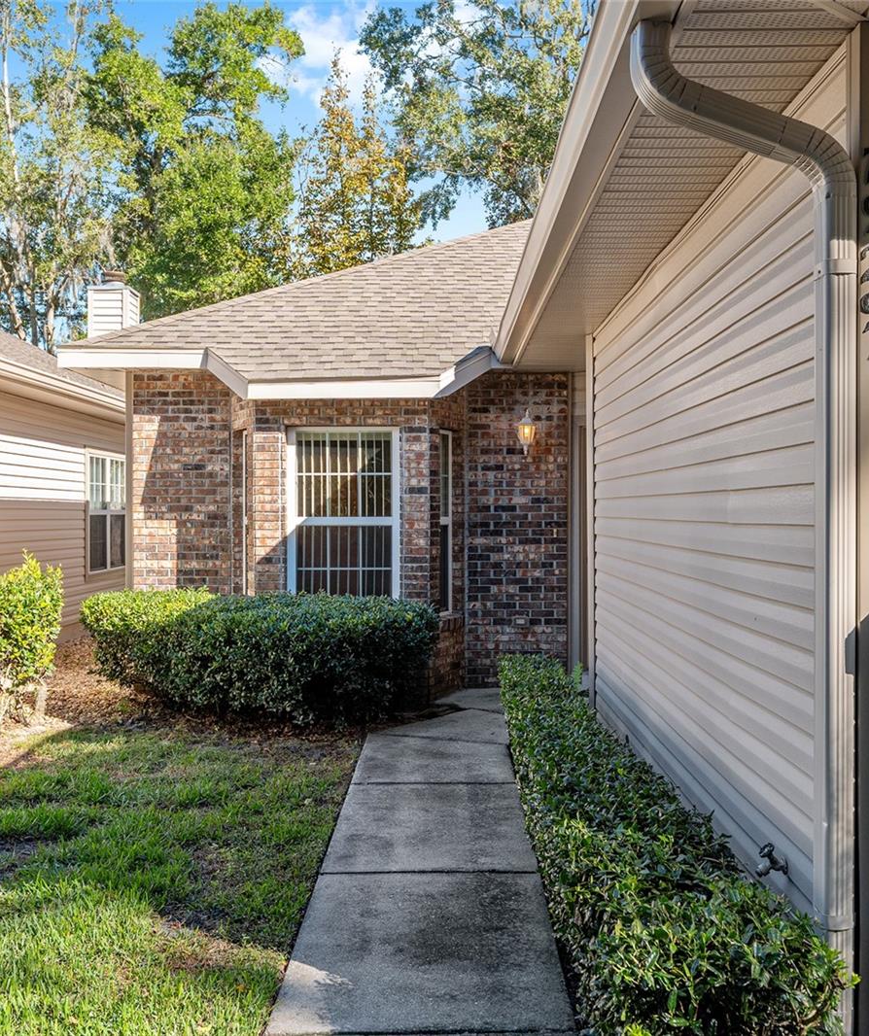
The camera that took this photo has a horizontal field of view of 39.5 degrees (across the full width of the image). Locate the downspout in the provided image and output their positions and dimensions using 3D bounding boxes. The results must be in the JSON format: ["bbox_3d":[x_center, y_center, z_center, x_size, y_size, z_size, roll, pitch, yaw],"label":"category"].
[{"bbox_3d":[0.735,0.090,2.885,0.515,2.530,0.110,0,0,0],"label":"downspout"}]

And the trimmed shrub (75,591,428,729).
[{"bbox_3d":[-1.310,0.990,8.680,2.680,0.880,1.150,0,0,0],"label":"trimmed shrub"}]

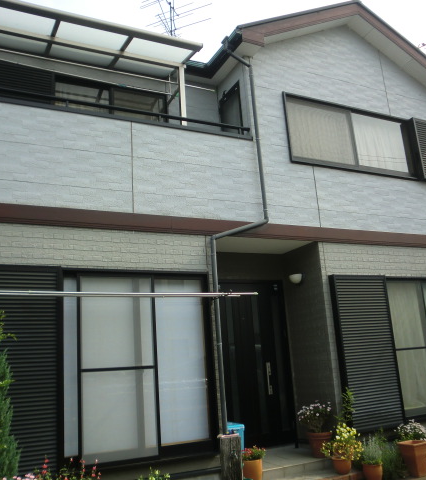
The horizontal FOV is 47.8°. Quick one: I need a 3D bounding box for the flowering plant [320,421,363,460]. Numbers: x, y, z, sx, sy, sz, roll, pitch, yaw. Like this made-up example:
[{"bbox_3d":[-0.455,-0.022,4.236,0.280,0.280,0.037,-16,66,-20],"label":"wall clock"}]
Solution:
[{"bbox_3d":[1.654,2.578,6.150,0.501,0.441,0.471,3,-15,-27],"label":"flowering plant"}]

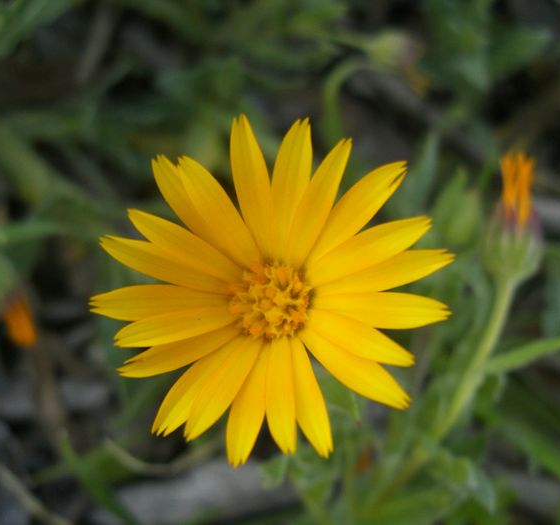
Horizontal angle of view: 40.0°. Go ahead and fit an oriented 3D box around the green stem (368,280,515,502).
[{"bbox_3d":[0.035,0.029,0.162,0.006,0.069,0.006,19,35,0],"label":"green stem"}]

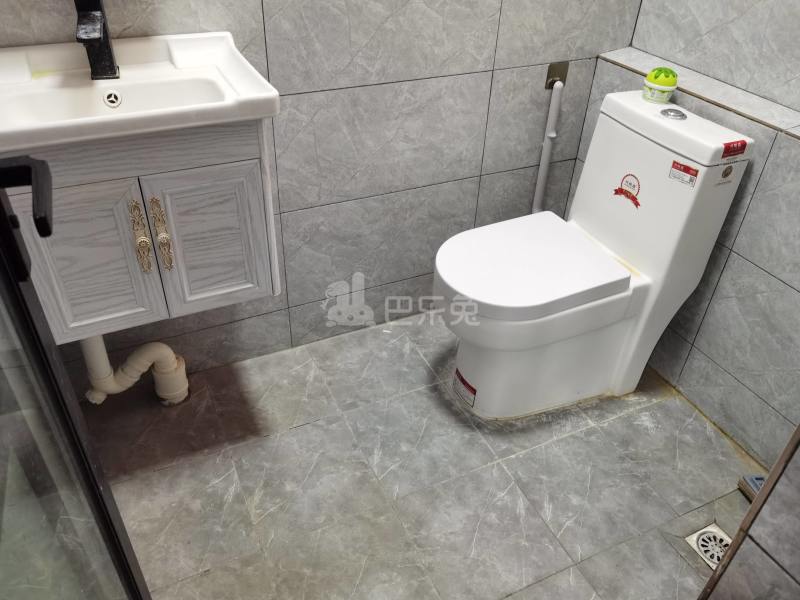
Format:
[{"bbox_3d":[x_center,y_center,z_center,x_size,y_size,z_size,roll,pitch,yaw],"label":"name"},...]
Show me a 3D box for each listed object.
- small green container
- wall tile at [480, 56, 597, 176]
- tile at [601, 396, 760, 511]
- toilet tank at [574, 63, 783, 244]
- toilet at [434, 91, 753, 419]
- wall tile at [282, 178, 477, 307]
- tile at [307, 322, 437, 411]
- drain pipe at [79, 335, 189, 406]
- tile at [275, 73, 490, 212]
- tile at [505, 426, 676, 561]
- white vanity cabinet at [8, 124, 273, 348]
[{"bbox_3d":[0.641,-0.530,1.531,0.079,0.079,0.079,-14,39,-21],"label":"small green container"},{"bbox_3d":[0.397,-0.527,1.804,0.350,0.302,0.013,-14,39,-21],"label":"wall tile"},{"bbox_3d":[0.712,0.383,1.597,0.297,0.010,0.304,-14,39,-21],"label":"tile"},{"bbox_3d":[0.603,-0.288,1.547,0.205,0.336,0.381,-14,39,-21],"label":"toilet tank"},{"bbox_3d":[0.396,-0.090,1.605,0.638,0.728,0.385,-14,39,-21],"label":"toilet"},{"bbox_3d":[-0.041,-0.172,1.800,0.599,0.300,0.010,-14,39,-21],"label":"wall tile"},{"bbox_3d":[-0.080,0.188,1.825,0.294,0.010,0.302,-14,39,-21],"label":"tile"},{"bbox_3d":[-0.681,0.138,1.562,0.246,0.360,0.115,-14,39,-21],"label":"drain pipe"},{"bbox_3d":[-0.032,-0.418,1.631,0.600,0.302,0.013,-14,39,-21],"label":"tile"},{"bbox_3d":[0.446,0.455,1.503,0.297,0.013,0.301,-14,39,-21],"label":"tile"},{"bbox_3d":[-0.527,-0.205,1.260,0.460,0.390,0.330,-14,39,-21],"label":"white vanity cabinet"}]

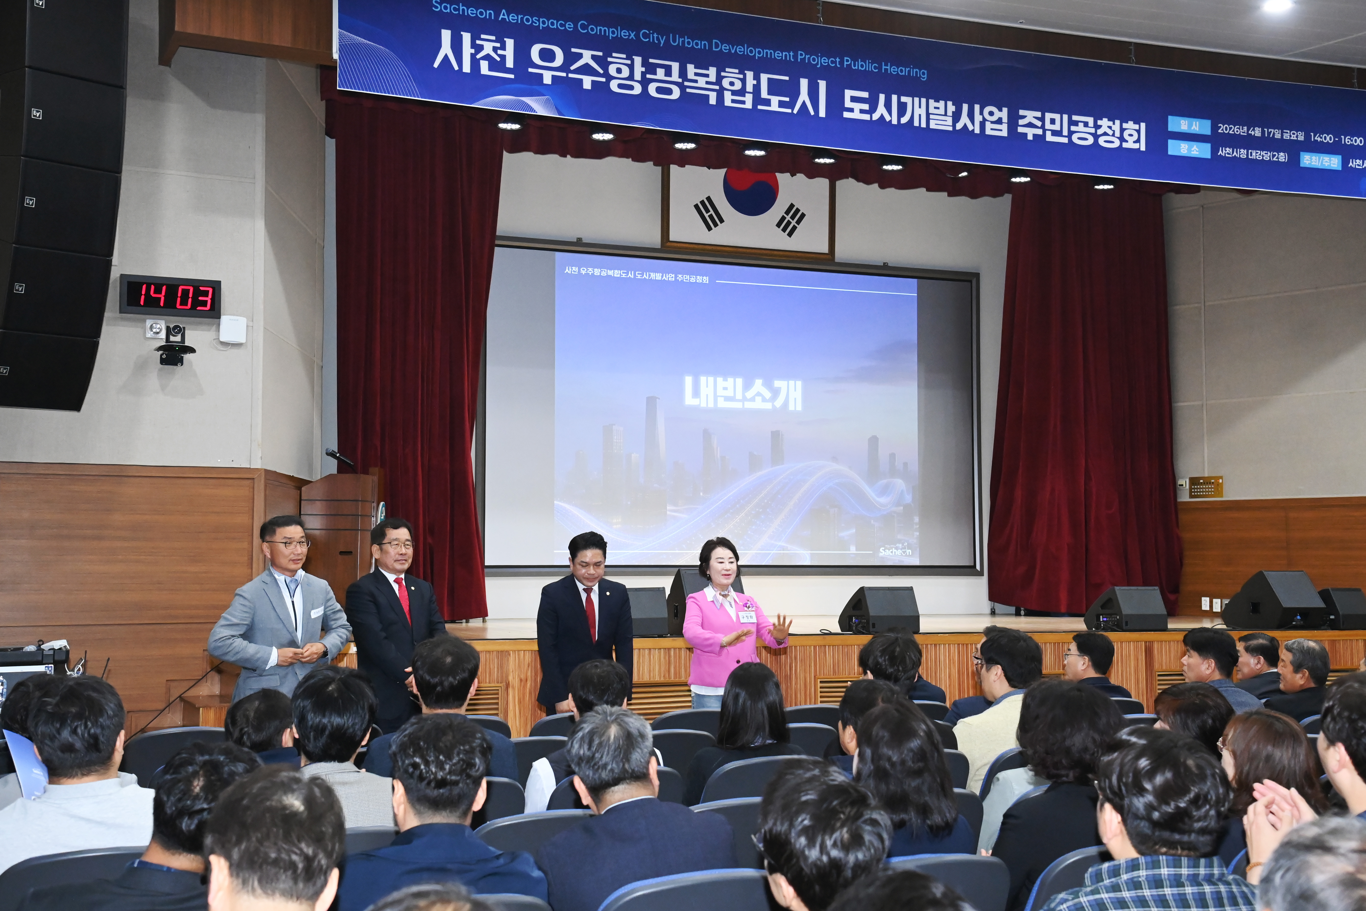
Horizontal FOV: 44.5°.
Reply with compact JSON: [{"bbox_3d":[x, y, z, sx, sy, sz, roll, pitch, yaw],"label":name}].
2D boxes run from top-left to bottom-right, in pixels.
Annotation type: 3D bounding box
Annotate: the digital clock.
[{"bbox_3d":[-3.474,-1.069,11.324,0.654,0.258,0.080,2,-4,-21],"label":"digital clock"}]

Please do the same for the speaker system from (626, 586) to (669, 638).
[{"bbox_3d":[-0.376,1.094,11.734,0.409,0.333,0.482,1,-4,-19],"label":"speaker system"}]

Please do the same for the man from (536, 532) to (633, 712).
[{"bbox_3d":[-0.474,1.202,8.021,0.460,1.675,0.340,1,-4,-17],"label":"man"}]

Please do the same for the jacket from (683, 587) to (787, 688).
[{"bbox_3d":[0.264,0.930,8.500,0.460,0.530,0.360,2,-5,-26],"label":"jacket"}]

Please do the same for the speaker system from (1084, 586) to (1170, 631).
[{"bbox_3d":[3.409,1.179,12.862,0.409,0.333,0.482,2,-4,-23],"label":"speaker system"}]

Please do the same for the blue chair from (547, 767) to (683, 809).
[{"bbox_3d":[-0.314,1.409,5.322,0.510,0.880,0.600,2,-4,-21],"label":"blue chair"}]

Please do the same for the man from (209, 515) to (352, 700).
[{"bbox_3d":[-1.794,1.129,7.389,0.550,1.729,0.370,2,-5,-29],"label":"man"}]

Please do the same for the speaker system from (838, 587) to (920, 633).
[{"bbox_3d":[1.449,1.140,12.345,0.409,0.333,0.482,2,-4,-23],"label":"speaker system"}]

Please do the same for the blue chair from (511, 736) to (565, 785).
[{"bbox_3d":[-0.668,1.480,6.226,0.550,0.900,0.600,2,-4,-22],"label":"blue chair"}]

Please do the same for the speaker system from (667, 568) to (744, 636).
[{"bbox_3d":[0.161,0.950,10.882,0.420,0.430,0.520,2,-4,-22],"label":"speaker system"}]

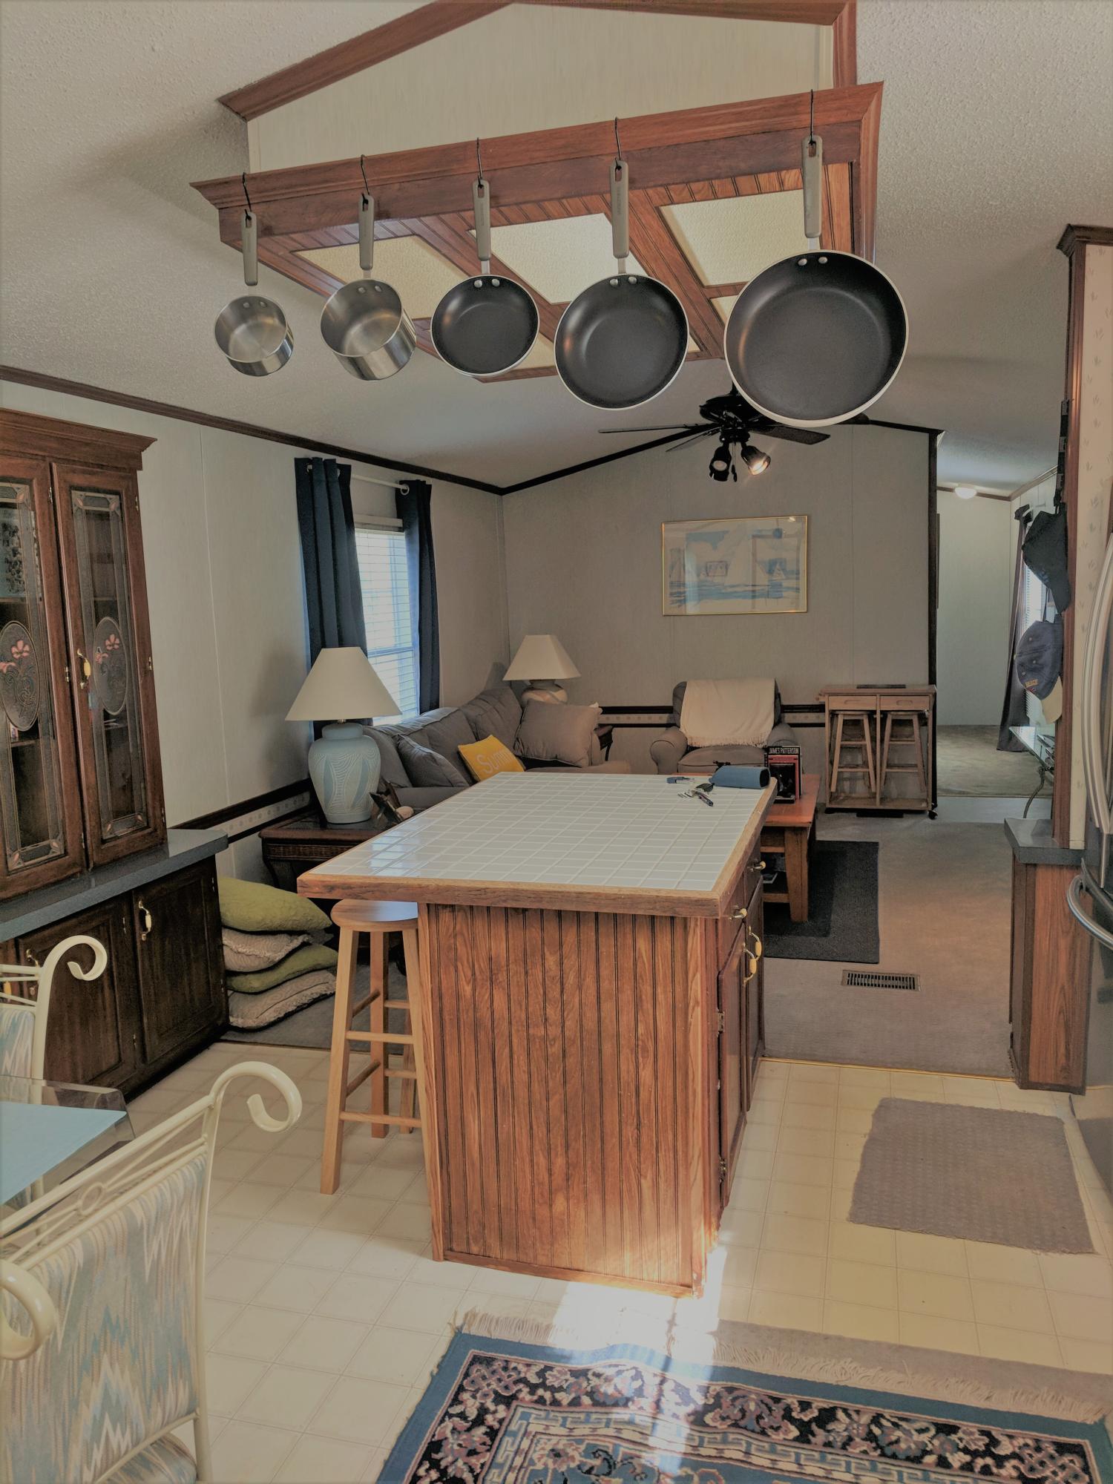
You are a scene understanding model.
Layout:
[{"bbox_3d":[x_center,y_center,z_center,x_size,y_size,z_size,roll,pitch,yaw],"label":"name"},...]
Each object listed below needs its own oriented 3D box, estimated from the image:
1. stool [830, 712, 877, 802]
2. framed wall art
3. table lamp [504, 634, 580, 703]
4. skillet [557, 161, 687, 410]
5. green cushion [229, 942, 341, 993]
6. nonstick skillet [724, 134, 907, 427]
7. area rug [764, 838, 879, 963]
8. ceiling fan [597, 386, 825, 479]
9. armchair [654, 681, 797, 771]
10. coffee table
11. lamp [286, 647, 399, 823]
[{"bbox_3d":[2.001,0.064,7.487,0.300,0.540,0.300,1,8,16],"label":"stool"},{"bbox_3d":[1.231,-1.211,7.740,1.000,0.655,0.030,1,8,16],"label":"framed wall art"},{"bbox_3d":[-0.096,-0.420,7.730,0.420,0.660,0.420,0,8,15],"label":"table lamp"},{"bbox_3d":[0.121,-0.840,2.073,0.253,0.450,0.094,0,-2,13],"label":"skillet"},{"bbox_3d":[-1.151,0.853,4.300,0.460,0.125,0.460,3,9,30],"label":"green cushion"},{"bbox_3d":[0.448,-0.792,1.935,0.308,0.481,0.116,-1,-5,12],"label":"nonstick skillet"},{"bbox_3d":[0.930,0.736,5.770,1.430,0.012,2.170,1,8,16],"label":"area rug"},{"bbox_3d":[0.855,-1.474,5.237,1.330,0.499,1.330,1,8,16],"label":"ceiling fan"},{"bbox_3d":[1.121,0.069,7.297,0.920,0.910,0.930,0,8,13],"label":"armchair"},{"bbox_3d":[0.914,0.509,5.764,0.830,0.470,1.260,0,8,15],"label":"coffee table"},{"bbox_3d":[-0.934,-0.033,4.844,0.504,0.744,0.504,1,8,16],"label":"lamp"}]

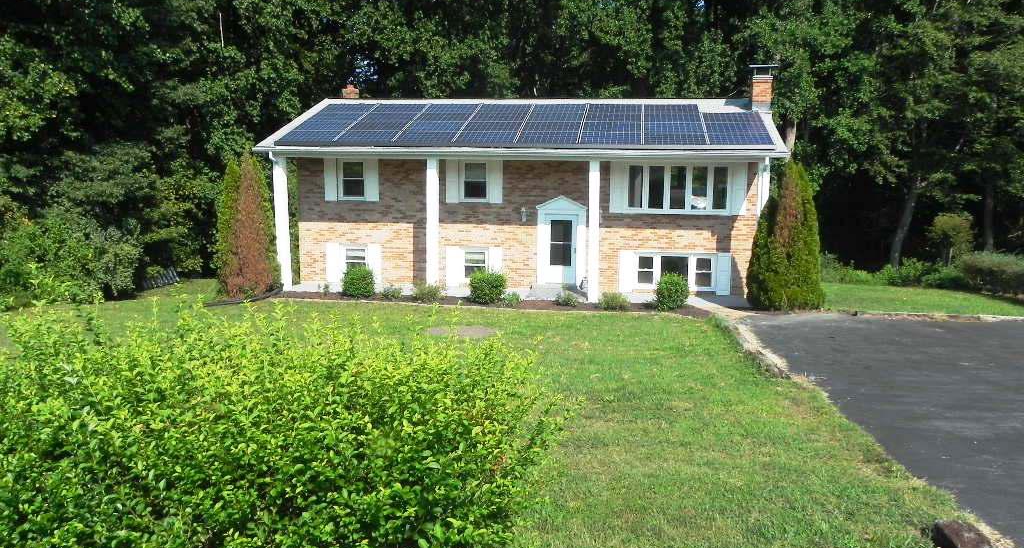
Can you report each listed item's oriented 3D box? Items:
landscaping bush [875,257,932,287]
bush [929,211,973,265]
[{"bbox_3d":[12.695,-0.115,24.933,1.768,0.910,1.326,2,9,9],"label":"landscaping bush"},{"bbox_3d":[15.454,-1.189,27.039,1.634,1.940,1.530,2,9,9],"label":"bush"}]

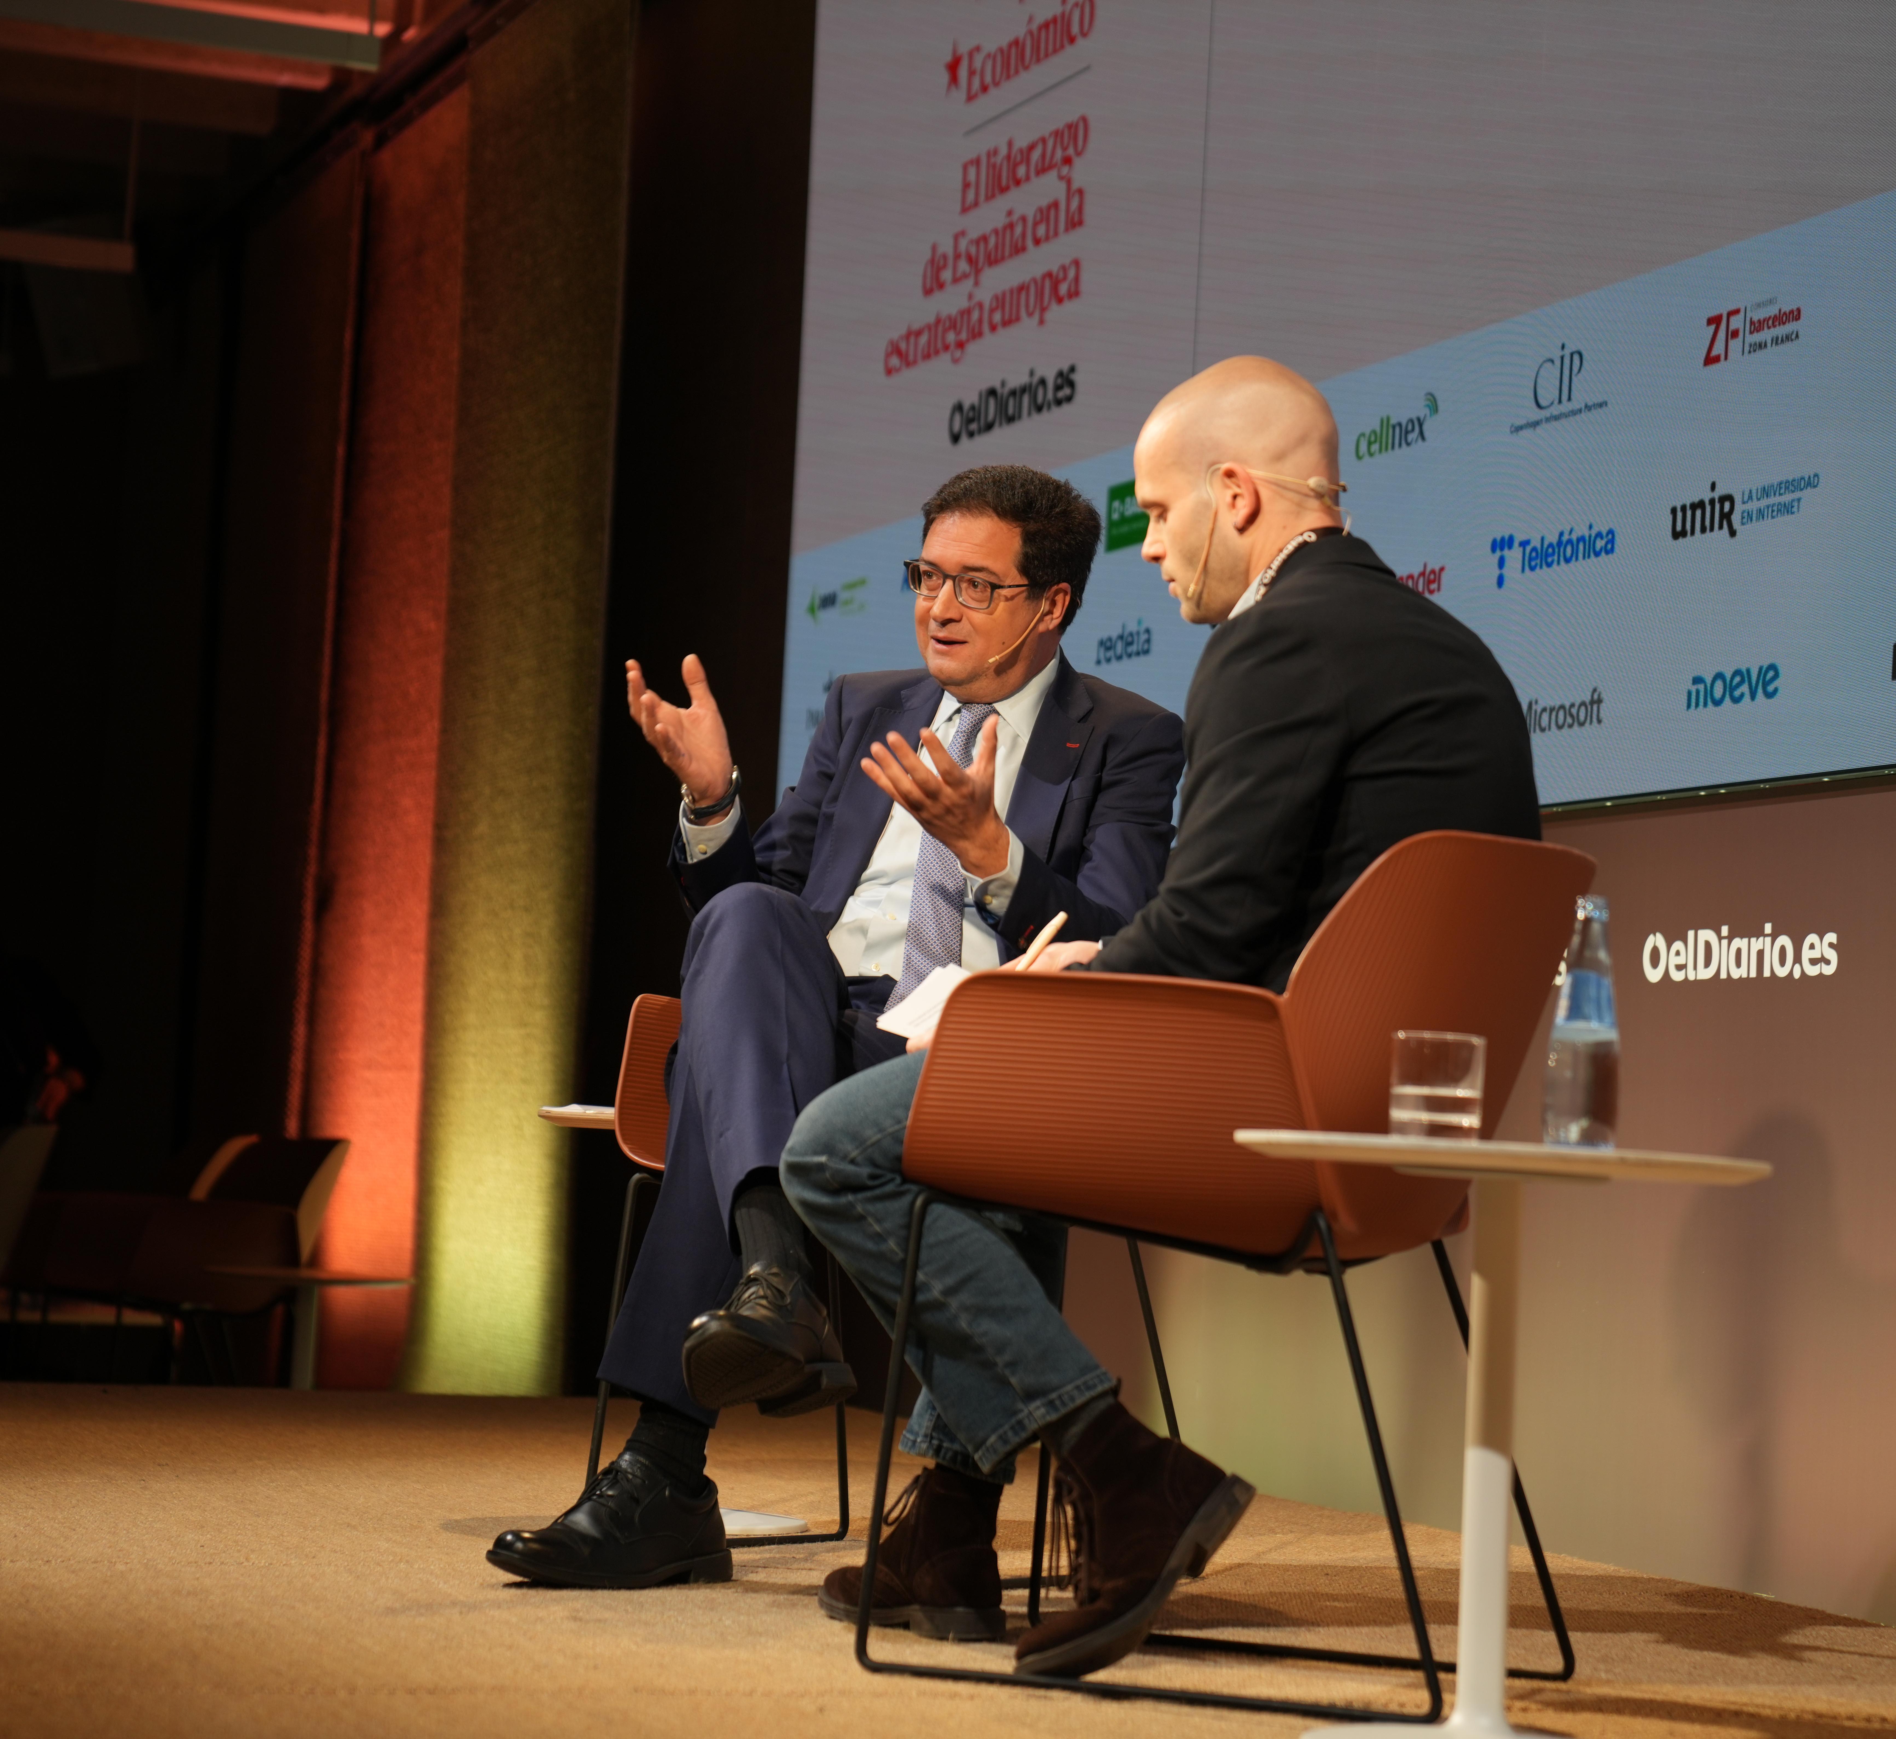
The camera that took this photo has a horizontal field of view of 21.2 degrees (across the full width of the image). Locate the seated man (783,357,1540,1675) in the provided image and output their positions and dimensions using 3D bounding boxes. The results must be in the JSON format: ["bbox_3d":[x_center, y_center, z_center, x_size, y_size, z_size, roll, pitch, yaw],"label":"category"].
[{"bbox_3d":[0.207,0.130,4.821,0.770,1.234,0.540,1,-4,24],"label":"seated man"}]

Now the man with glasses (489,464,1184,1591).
[{"bbox_3d":[-0.063,0.152,5.540,0.550,1.244,0.810,1,-4,27],"label":"man with glasses"}]

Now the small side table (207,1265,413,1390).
[{"bbox_3d":[-1.365,1.121,10.850,0.455,0.500,0.455,3,-3,0],"label":"small side table"}]

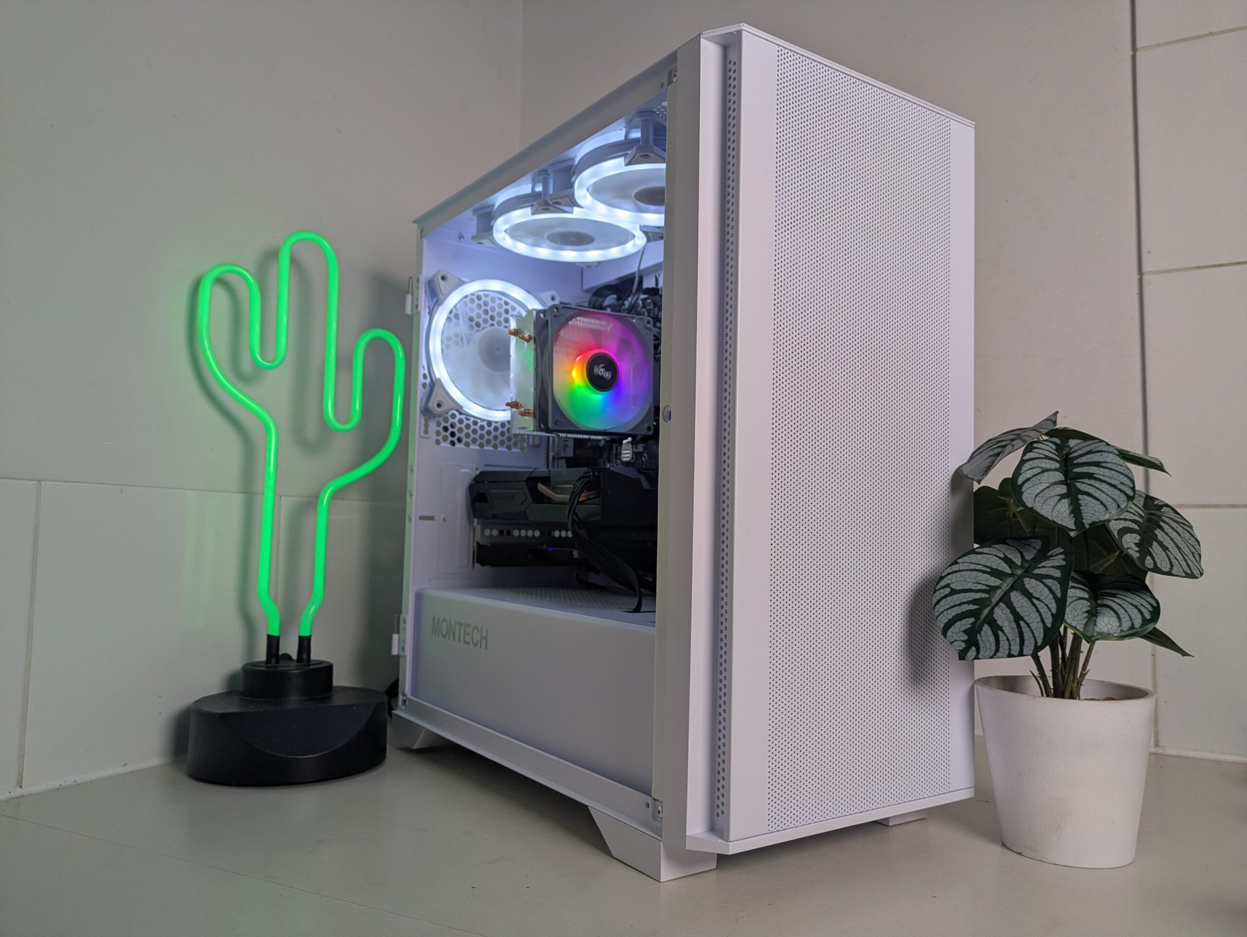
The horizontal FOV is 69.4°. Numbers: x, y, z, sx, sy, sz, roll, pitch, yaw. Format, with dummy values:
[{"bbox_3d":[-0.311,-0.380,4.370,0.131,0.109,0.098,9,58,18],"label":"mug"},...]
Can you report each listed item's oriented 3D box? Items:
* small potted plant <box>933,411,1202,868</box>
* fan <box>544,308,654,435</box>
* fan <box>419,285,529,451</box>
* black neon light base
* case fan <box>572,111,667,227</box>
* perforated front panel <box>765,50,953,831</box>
[{"bbox_3d":[0.253,0.092,0.518,0.152,0.243,0.150,0,-4,25],"label":"small potted plant"},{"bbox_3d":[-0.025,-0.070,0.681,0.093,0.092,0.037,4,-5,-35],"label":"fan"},{"bbox_3d":[-0.115,-0.101,0.782,0.120,0.120,0.026,4,-5,-35],"label":"fan"},{"bbox_3d":[-0.240,0.175,0.649,0.134,0.071,0.124,4,-4,-30],"label":"black neon light base"},{"bbox_3d":[0.026,-0.198,0.623,0.120,0.026,0.120,4,-5,-35],"label":"case fan"},{"bbox_3d":[0.131,-0.015,0.493,0.146,0.394,0.012,4,-5,-35],"label":"perforated front panel"}]

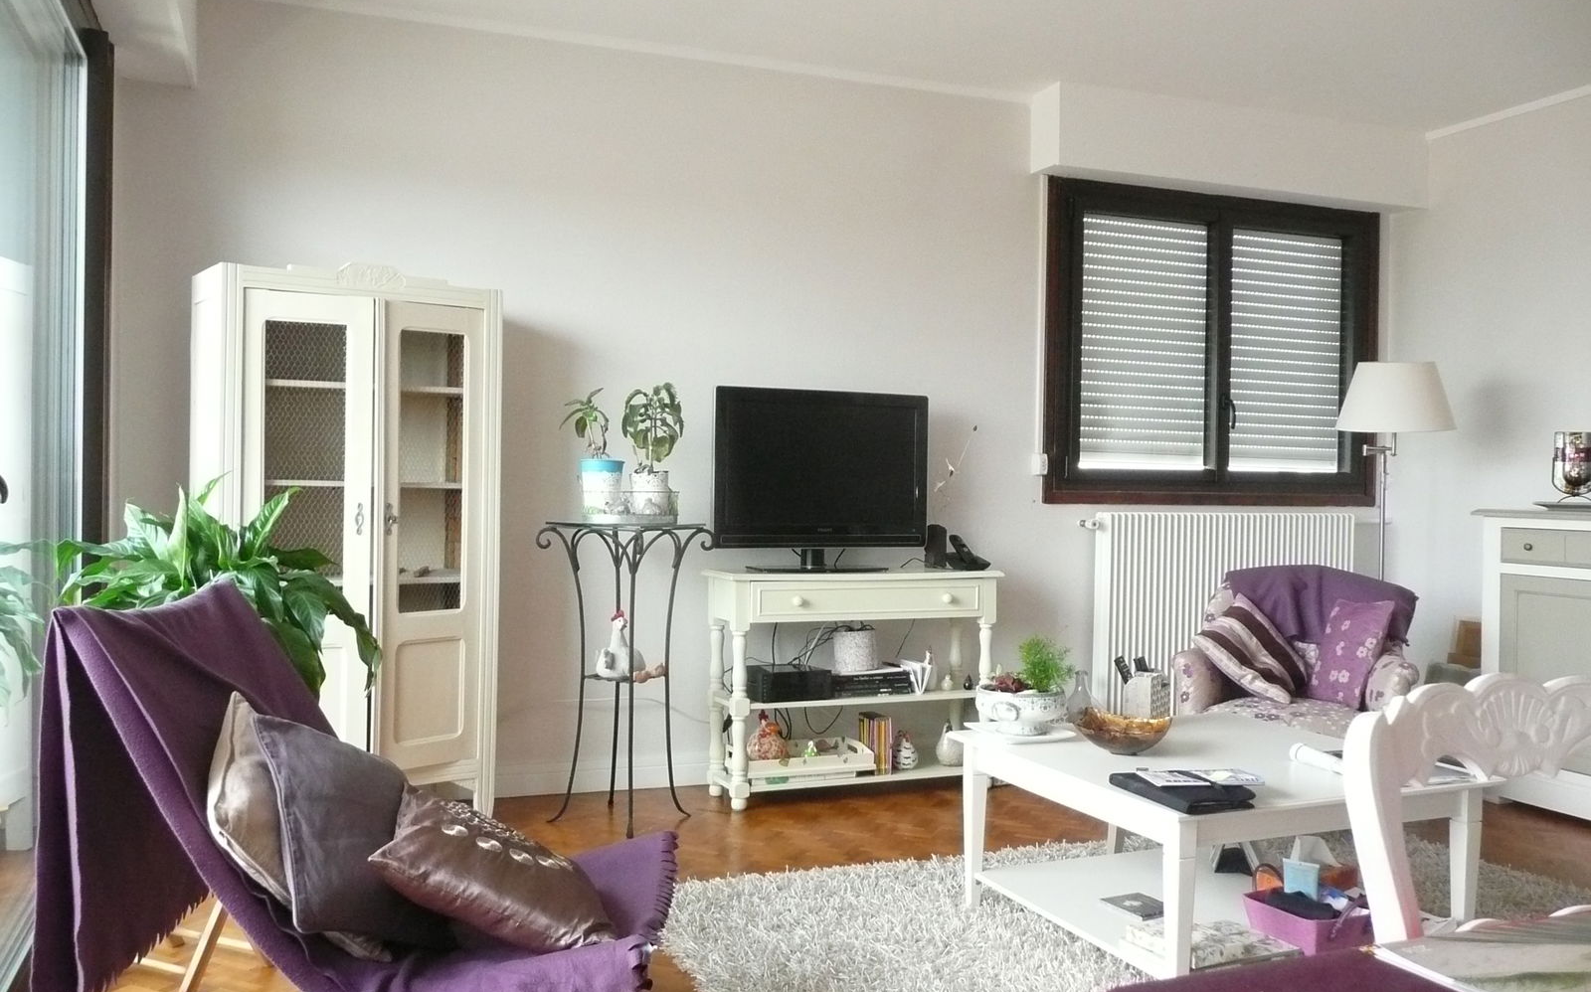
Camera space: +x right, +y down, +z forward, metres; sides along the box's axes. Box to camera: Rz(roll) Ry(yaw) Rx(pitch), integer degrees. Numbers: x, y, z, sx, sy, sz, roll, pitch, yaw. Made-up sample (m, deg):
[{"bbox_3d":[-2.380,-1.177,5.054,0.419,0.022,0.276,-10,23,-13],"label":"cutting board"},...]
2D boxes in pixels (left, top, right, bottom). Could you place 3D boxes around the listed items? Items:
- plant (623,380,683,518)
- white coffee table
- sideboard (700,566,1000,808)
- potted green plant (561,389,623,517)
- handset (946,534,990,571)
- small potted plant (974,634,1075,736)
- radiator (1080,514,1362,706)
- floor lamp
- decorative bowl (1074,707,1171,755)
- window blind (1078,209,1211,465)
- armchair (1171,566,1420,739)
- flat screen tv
[{"bbox_3d":[-0.457,-0.146,4.130,0.195,0.440,0.180,1,1,-6],"label":"plant"},{"bbox_3d":[0.989,0.854,3.109,0.910,0.460,0.890,1,1,-24],"label":"white coffee table"},{"bbox_3d":[0.196,0.658,4.563,1.025,0.785,0.339,1,1,-19],"label":"sideboard"},{"bbox_3d":[-0.646,-0.129,4.115,0.200,0.425,0.180,1,1,-19],"label":"potted green plant"},{"bbox_3d":[0.618,0.202,4.600,0.135,0.130,0.100,2,1,35],"label":"handset"},{"bbox_3d":[0.597,0.490,3.350,0.250,0.255,0.240,1,1,0],"label":"small potted plant"},{"bbox_3d":[1.758,0.507,5.252,1.195,0.871,0.110,1,1,-19],"label":"radiator"},{"bbox_3d":[2.296,0.278,4.976,0.425,1.600,0.425,1,1,-19],"label":"floor lamp"},{"bbox_3d":[0.786,0.563,3.090,0.235,0.093,0.210,1,1,14],"label":"decorative bowl"},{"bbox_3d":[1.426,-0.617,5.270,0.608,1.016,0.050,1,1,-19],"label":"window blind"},{"bbox_3d":[1.591,0.661,4.053,0.740,0.830,0.790,2,1,27],"label":"armchair"},{"bbox_3d":[0.096,-0.051,4.520,0.810,0.635,0.220,0,1,-27],"label":"flat screen tv"}]

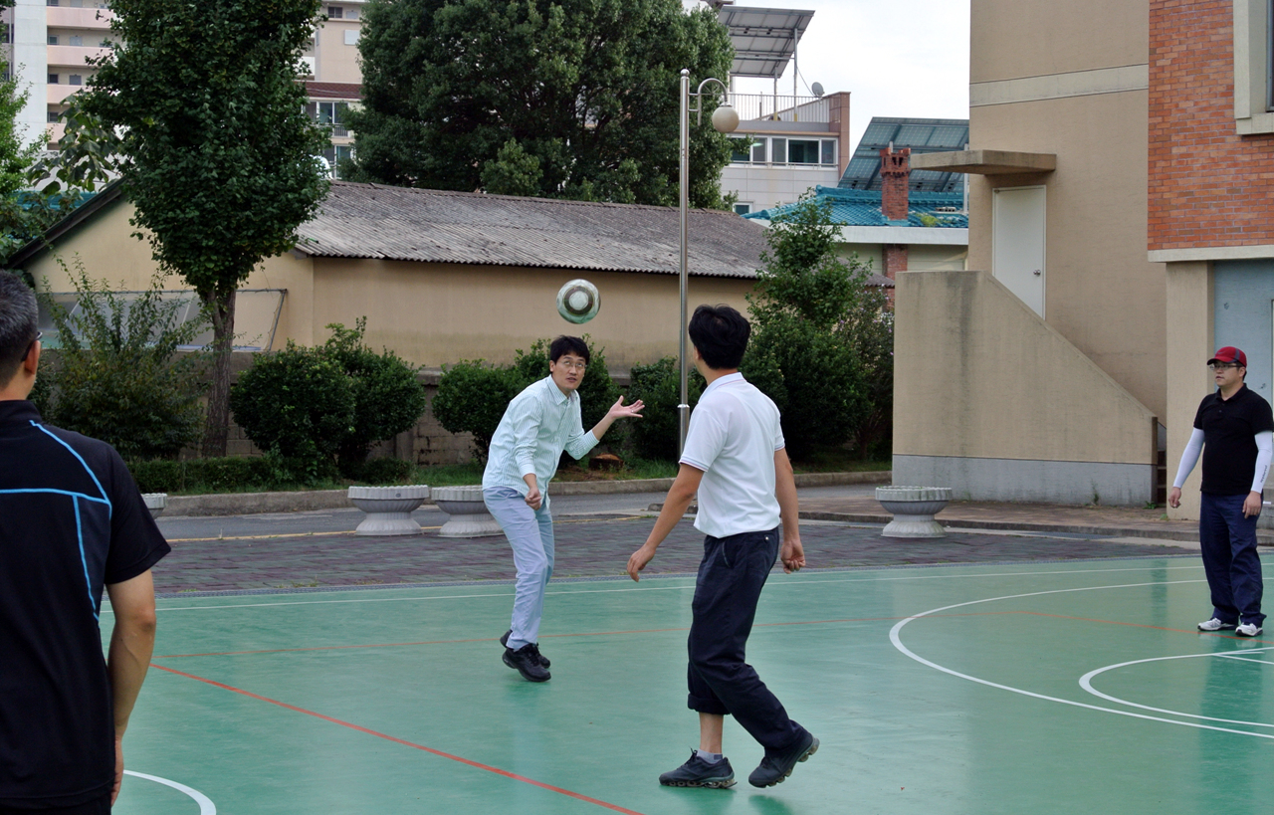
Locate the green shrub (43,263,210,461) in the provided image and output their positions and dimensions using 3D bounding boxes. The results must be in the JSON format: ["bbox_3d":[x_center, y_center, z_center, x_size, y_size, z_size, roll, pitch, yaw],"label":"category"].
[{"bbox_3d":[-6.483,-0.501,33.000,2.150,2.650,2.000,1,1,0],"label":"green shrub"}]

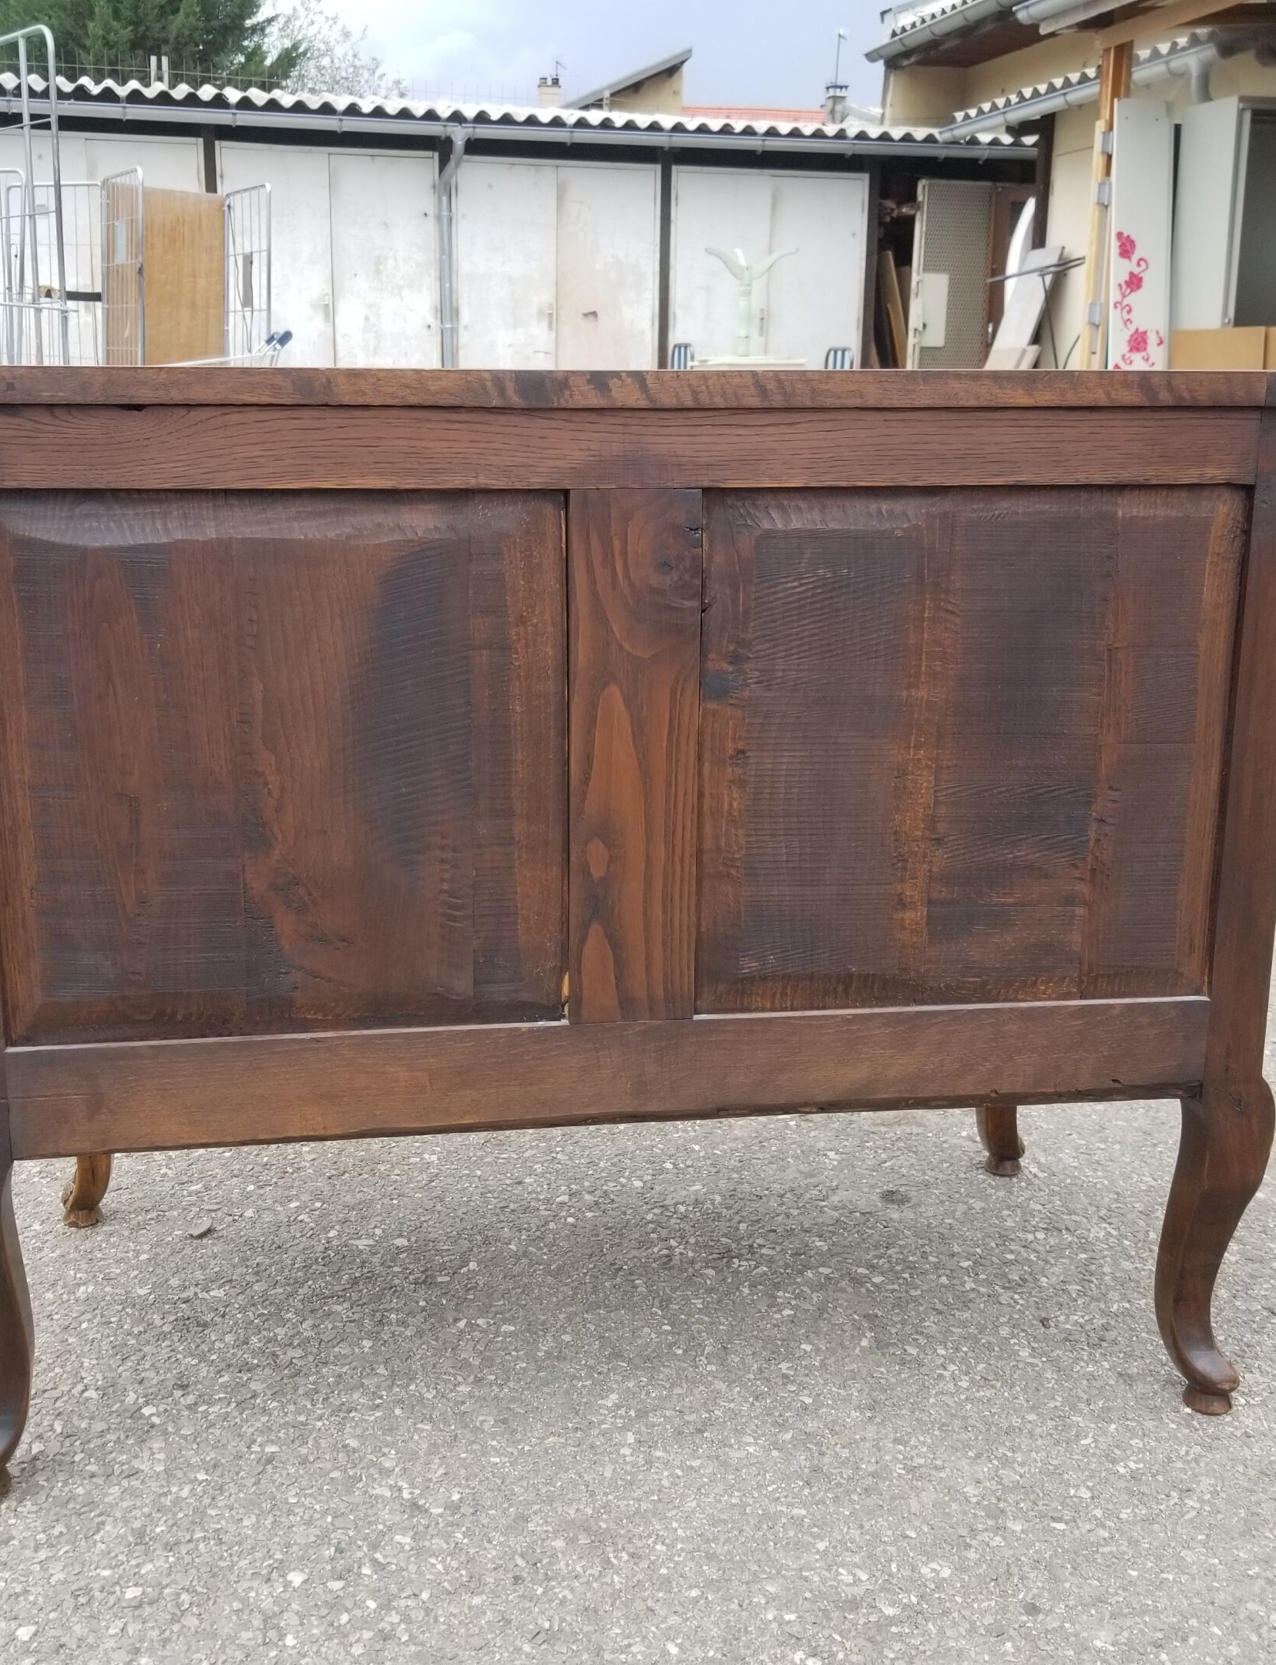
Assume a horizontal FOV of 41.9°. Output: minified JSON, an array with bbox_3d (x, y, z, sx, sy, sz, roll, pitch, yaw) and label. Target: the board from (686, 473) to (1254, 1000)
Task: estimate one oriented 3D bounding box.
[{"bbox_3d":[0.255,-0.062,1.310,0.427,0.412,0.025,-2,16,-7],"label":"board"}]

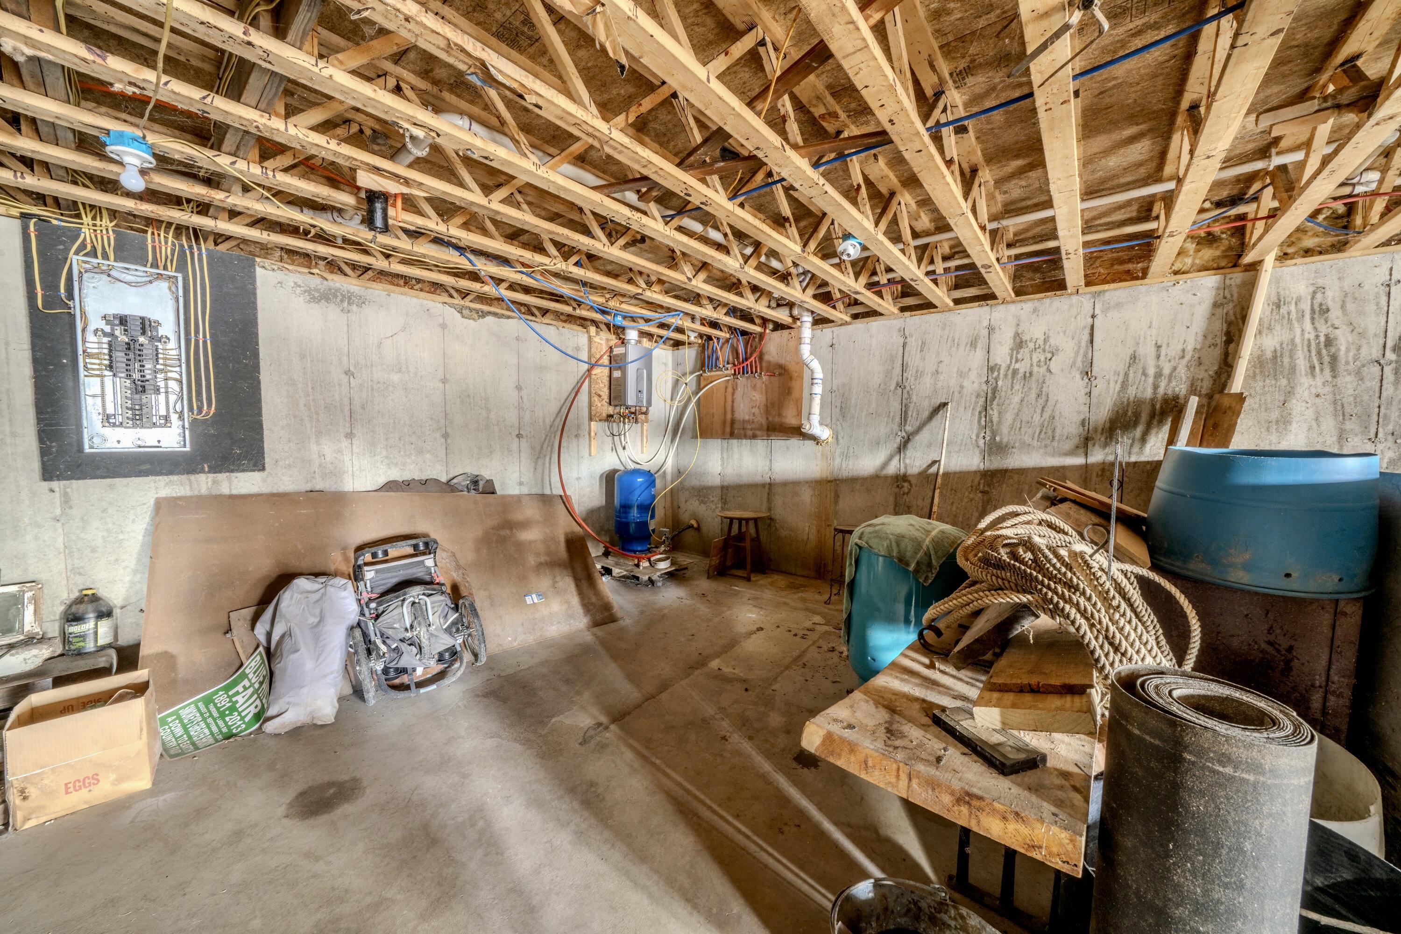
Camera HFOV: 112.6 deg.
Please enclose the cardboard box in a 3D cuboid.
[{"bbox_3d":[-2.269,1.030,1.749,0.310,0.357,0.240,-3,5,-39],"label":"cardboard box"}]

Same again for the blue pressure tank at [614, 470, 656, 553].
[{"bbox_3d":[-0.625,0.433,4.500,0.388,0.820,0.388,0,4,-8],"label":"blue pressure tank"}]

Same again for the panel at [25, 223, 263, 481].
[{"bbox_3d":[-2.856,-0.574,2.466,0.120,1.248,0.785,4,5,42],"label":"panel"}]

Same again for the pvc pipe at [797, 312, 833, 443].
[{"bbox_3d":[1.023,-0.801,4.165,0.220,1.160,0.300,3,4,35],"label":"pvc pipe"}]

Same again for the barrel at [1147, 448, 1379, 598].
[{"bbox_3d":[2.183,0.186,1.846,0.585,0.475,0.585,-3,5,-40],"label":"barrel"}]

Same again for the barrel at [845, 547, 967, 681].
[{"bbox_3d":[1.139,0.738,2.596,0.585,0.880,0.585,2,4,24],"label":"barrel"}]

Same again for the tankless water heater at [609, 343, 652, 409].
[{"bbox_3d":[-0.675,-0.903,4.643,0.260,0.595,0.355,4,5,42],"label":"tankless water heater"}]

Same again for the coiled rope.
[{"bbox_3d":[0.983,0.362,1.383,0.640,0.470,0.420,3,4,35],"label":"coiled rope"}]

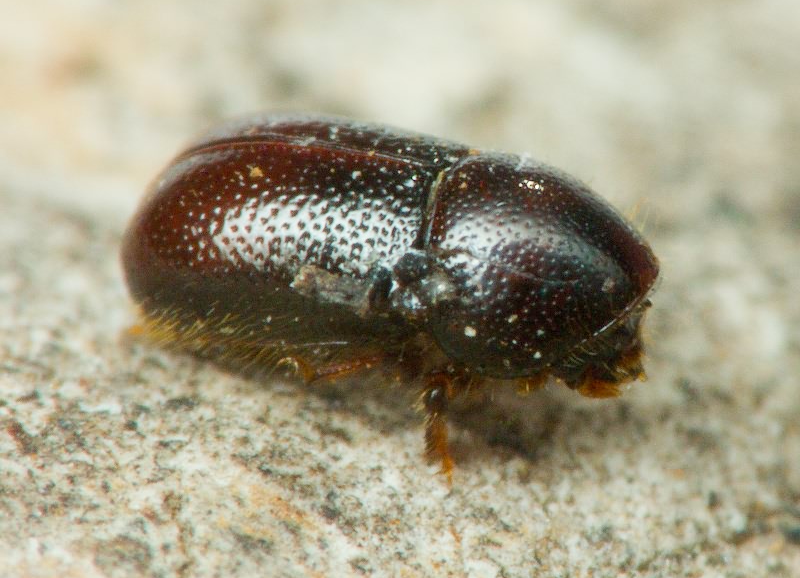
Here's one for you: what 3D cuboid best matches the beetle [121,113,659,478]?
[{"bbox_3d":[0.000,0.000,0.041,0.005,0.002,0.002,10,32,17],"label":"beetle"}]

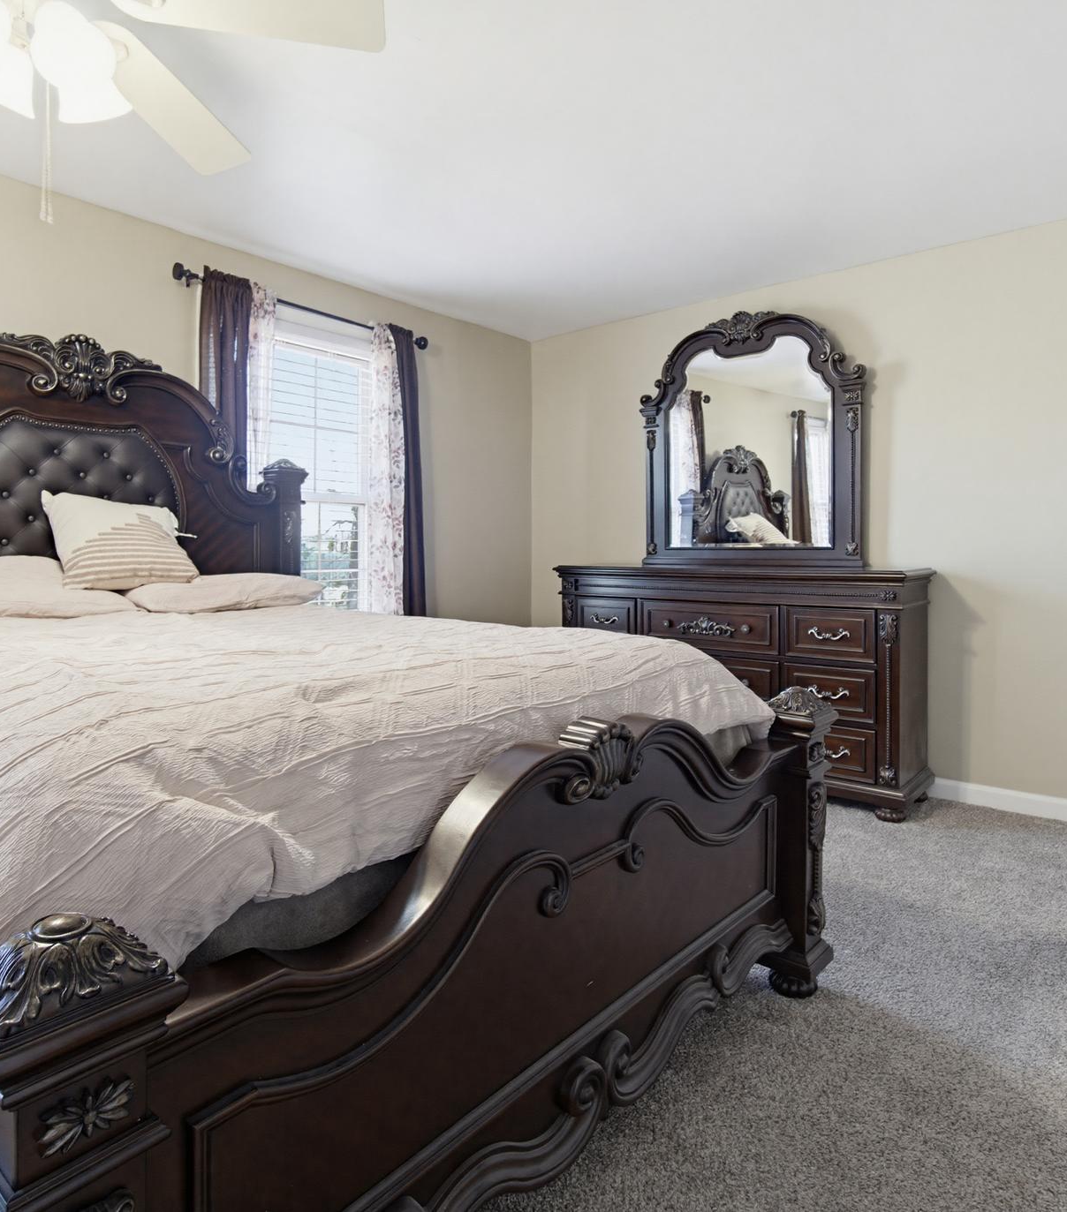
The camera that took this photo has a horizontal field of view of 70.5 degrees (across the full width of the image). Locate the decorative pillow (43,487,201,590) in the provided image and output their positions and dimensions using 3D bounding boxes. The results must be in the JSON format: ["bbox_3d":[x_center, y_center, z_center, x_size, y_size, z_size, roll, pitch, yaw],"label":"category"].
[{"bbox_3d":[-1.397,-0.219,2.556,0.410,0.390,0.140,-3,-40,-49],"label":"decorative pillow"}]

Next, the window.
[{"bbox_3d":[-1.154,-0.557,3.629,0.100,1.550,0.900,2,3,40],"label":"window"}]

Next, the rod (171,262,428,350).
[{"bbox_3d":[-1.044,-1.396,3.605,0.100,0.075,1.370,2,3,40],"label":"rod"}]

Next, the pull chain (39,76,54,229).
[{"bbox_3d":[-0.915,-0.866,1.420,0.022,0.290,0.028,2,3,40],"label":"pull chain"}]

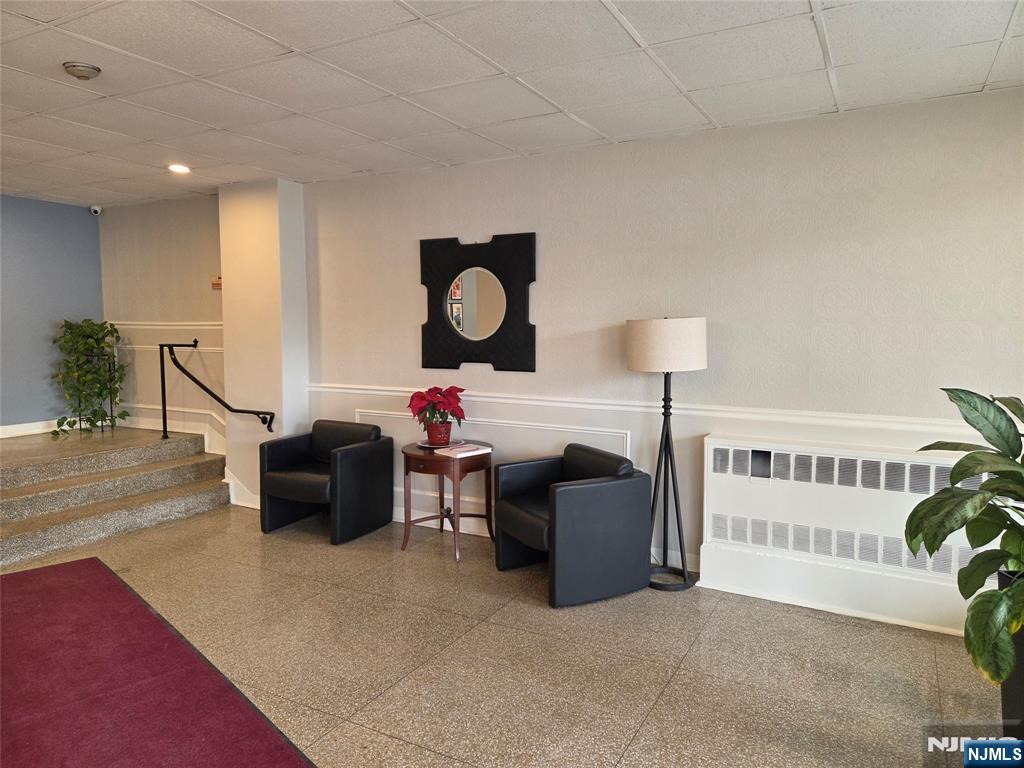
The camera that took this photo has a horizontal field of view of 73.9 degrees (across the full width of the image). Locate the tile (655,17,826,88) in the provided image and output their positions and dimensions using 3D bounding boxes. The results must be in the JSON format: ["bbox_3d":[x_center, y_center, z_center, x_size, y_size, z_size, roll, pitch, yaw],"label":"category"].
[{"bbox_3d":[0.926,-1.327,2.740,0.605,0.020,0.605,3,6,29],"label":"tile"}]

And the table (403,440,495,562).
[{"bbox_3d":[-0.420,0.757,4.552,0.610,0.672,0.610,0,5,0],"label":"table"}]

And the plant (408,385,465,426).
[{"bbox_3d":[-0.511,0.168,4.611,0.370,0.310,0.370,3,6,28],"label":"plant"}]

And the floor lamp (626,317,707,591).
[{"bbox_3d":[0.879,0.387,3.894,0.450,1.515,0.450,3,6,28],"label":"floor lamp"}]

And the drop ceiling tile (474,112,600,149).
[{"bbox_3d":[0.148,-1.434,3.855,0.605,0.020,0.605,3,6,29],"label":"drop ceiling tile"}]

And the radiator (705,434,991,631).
[{"bbox_3d":[1.745,0.754,3.562,1.480,0.840,0.180,3,6,29],"label":"radiator"}]

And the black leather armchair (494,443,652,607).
[{"bbox_3d":[0.343,0.768,3.961,0.640,0.735,0.665,-3,6,-29],"label":"black leather armchair"}]

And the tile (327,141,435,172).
[{"bbox_3d":[-0.928,-1.497,4.466,0.602,0.025,0.622,3,6,28],"label":"tile"}]

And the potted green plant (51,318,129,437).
[{"bbox_3d":[-3.838,-0.070,6.217,0.500,1.040,0.500,3,6,29],"label":"potted green plant"}]

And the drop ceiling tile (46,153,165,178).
[{"bbox_3d":[-2.820,-1.522,4.790,0.600,0.020,0.600,3,6,28],"label":"drop ceiling tile"}]

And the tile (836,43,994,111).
[{"bbox_3d":[1.759,-1.351,2.992,0.605,0.020,0.605,3,6,29],"label":"tile"}]

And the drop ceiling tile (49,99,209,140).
[{"bbox_3d":[-2.039,-1.417,3.679,0.600,0.020,0.600,3,6,28],"label":"drop ceiling tile"}]

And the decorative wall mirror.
[{"bbox_3d":[-0.252,-0.546,4.632,0.885,0.895,0.040,3,6,28],"label":"decorative wall mirror"}]

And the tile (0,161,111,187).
[{"bbox_3d":[-3.356,-1.549,5.080,0.600,0.020,0.600,3,6,28],"label":"tile"}]

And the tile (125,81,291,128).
[{"bbox_3d":[-1.508,-1.393,3.392,0.602,0.025,0.610,3,6,28],"label":"tile"}]

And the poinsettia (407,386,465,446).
[{"bbox_3d":[-0.510,0.219,4.593,0.390,0.385,0.370,0,5,0],"label":"poinsettia"}]

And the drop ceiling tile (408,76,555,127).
[{"bbox_3d":[-0.142,-1.394,3.349,0.602,0.025,0.610,3,6,28],"label":"drop ceiling tile"}]

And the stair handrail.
[{"bbox_3d":[-2.368,0.062,5.623,1.400,0.860,0.280,3,6,29],"label":"stair handrail"}]

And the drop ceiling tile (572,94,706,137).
[{"bbox_3d":[0.691,-1.413,3.596,0.600,0.020,0.624,3,6,28],"label":"drop ceiling tile"}]

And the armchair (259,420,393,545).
[{"bbox_3d":[-1.326,0.674,4.938,0.680,0.735,0.635,3,6,25],"label":"armchair"}]

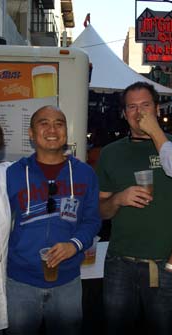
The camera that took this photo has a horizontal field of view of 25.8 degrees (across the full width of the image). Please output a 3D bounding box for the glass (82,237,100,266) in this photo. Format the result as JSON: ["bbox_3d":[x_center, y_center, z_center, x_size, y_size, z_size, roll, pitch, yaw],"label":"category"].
[{"bbox_3d":[0.032,0.470,2.100,0.090,0.146,0.090,1,2,0],"label":"glass"}]

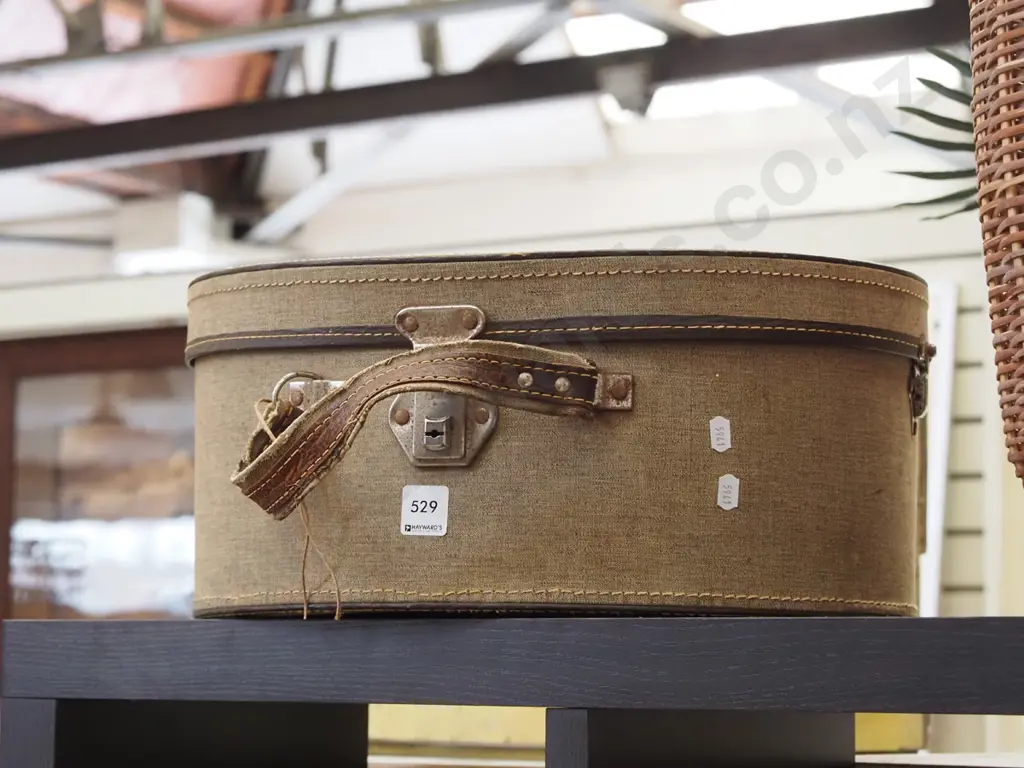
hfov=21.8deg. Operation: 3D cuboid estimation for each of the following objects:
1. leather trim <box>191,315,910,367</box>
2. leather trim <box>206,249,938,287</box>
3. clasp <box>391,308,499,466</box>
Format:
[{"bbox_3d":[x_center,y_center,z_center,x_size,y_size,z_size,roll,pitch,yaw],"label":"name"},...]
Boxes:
[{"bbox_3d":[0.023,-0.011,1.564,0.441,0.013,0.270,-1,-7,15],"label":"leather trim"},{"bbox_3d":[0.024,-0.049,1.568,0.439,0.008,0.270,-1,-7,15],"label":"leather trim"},{"bbox_3d":[-0.037,0.001,1.444,0.058,0.086,0.016,-1,-7,16],"label":"clasp"}]

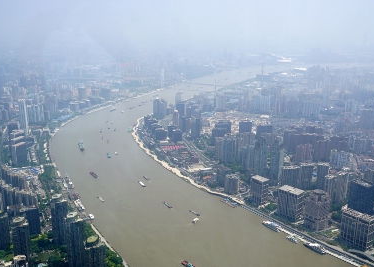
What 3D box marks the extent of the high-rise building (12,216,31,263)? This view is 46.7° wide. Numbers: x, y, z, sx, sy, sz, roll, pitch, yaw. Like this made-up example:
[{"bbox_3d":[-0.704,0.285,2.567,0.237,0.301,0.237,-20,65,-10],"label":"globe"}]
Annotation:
[{"bbox_3d":[-372.200,241.800,977.800,32.200,107.600,28.000,-6,17,-23],"label":"high-rise building"}]

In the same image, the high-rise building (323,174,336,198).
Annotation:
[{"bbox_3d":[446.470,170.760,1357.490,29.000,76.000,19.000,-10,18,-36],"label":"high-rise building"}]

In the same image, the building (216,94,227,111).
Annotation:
[{"bbox_3d":[206.500,-181.200,2580.400,58.200,93.200,30.000,3,16,10],"label":"building"}]

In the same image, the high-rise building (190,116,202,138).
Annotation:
[{"bbox_3d":[44.030,-32.340,2096.670,29.000,89.000,29.000,13,19,40],"label":"high-rise building"}]

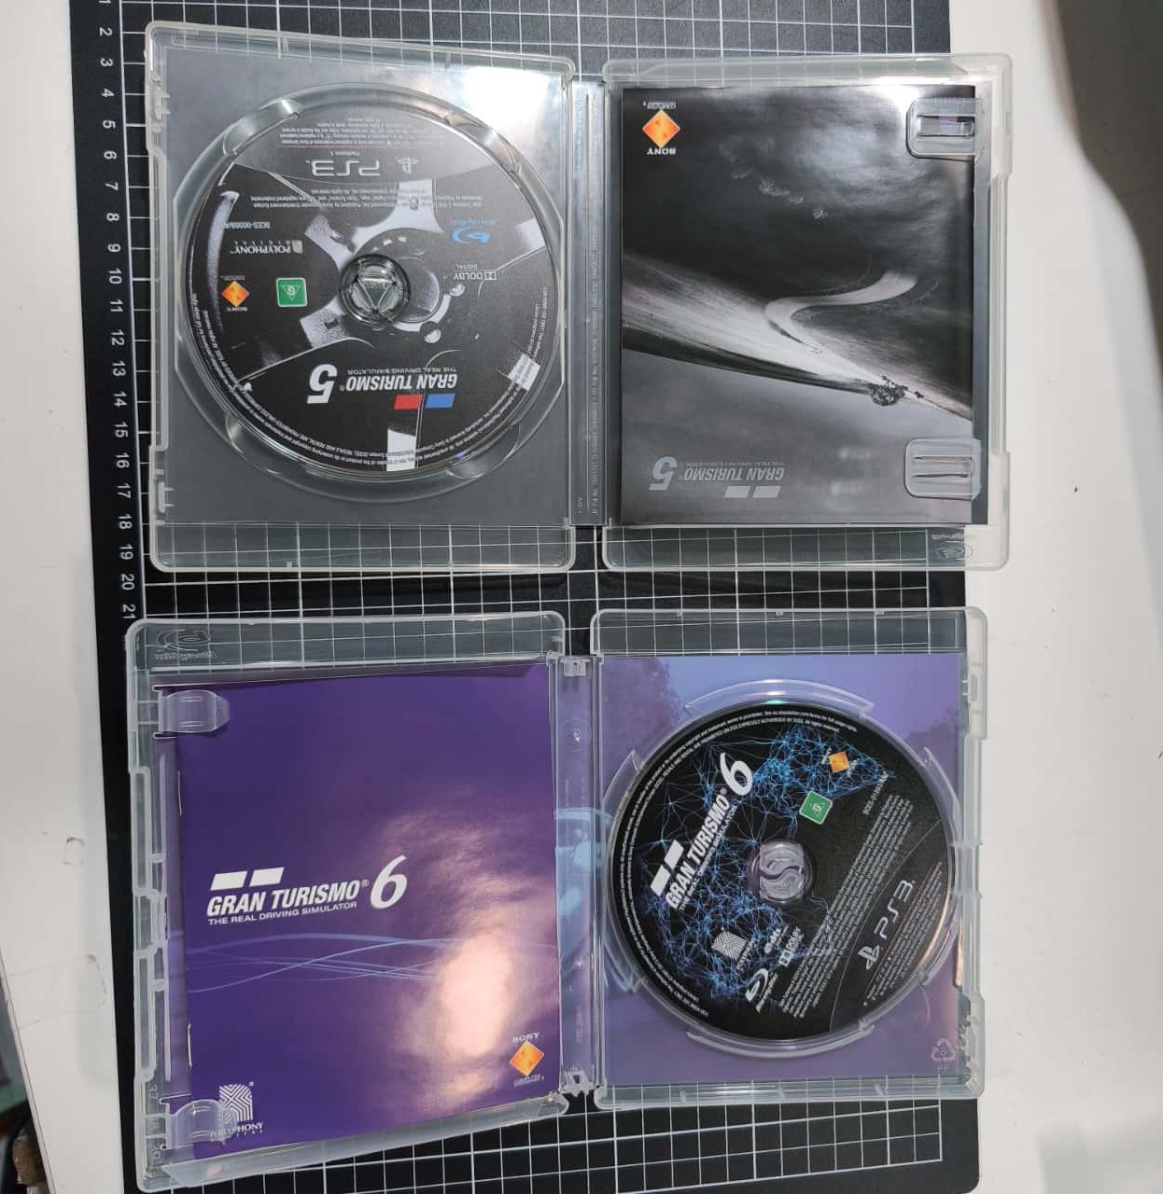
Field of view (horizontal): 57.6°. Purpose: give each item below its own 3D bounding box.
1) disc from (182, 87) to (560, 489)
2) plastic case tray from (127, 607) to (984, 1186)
[{"bbox_3d":[-0.067,-0.100,0.345,0.120,0.002,0.120,0,91,-10],"label":"disc"},{"bbox_3d":[0.000,0.090,0.354,0.280,0.031,0.172,-1,92,-11],"label":"plastic case tray"}]

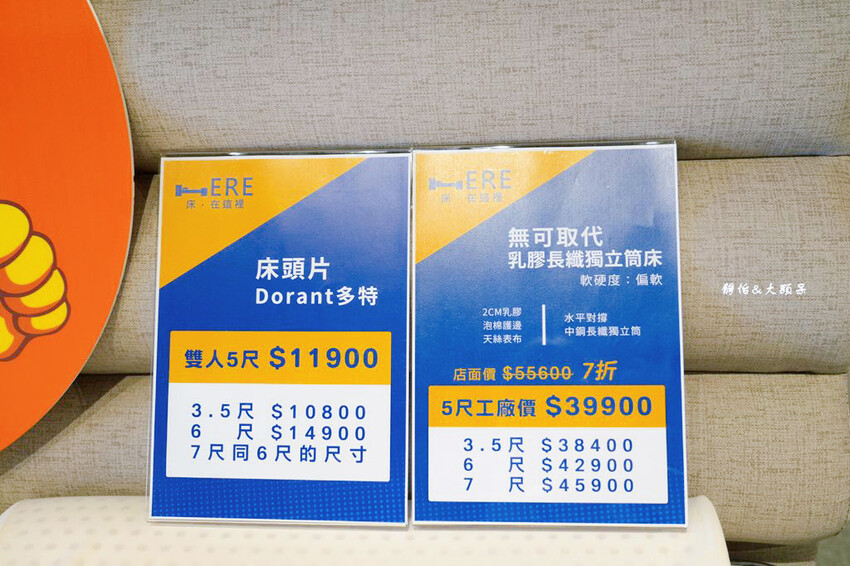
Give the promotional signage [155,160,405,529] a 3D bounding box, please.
[{"bbox_3d":[-0.117,0.044,0.775,0.213,0.302,0.020,0,-4,5],"label":"promotional signage"}]

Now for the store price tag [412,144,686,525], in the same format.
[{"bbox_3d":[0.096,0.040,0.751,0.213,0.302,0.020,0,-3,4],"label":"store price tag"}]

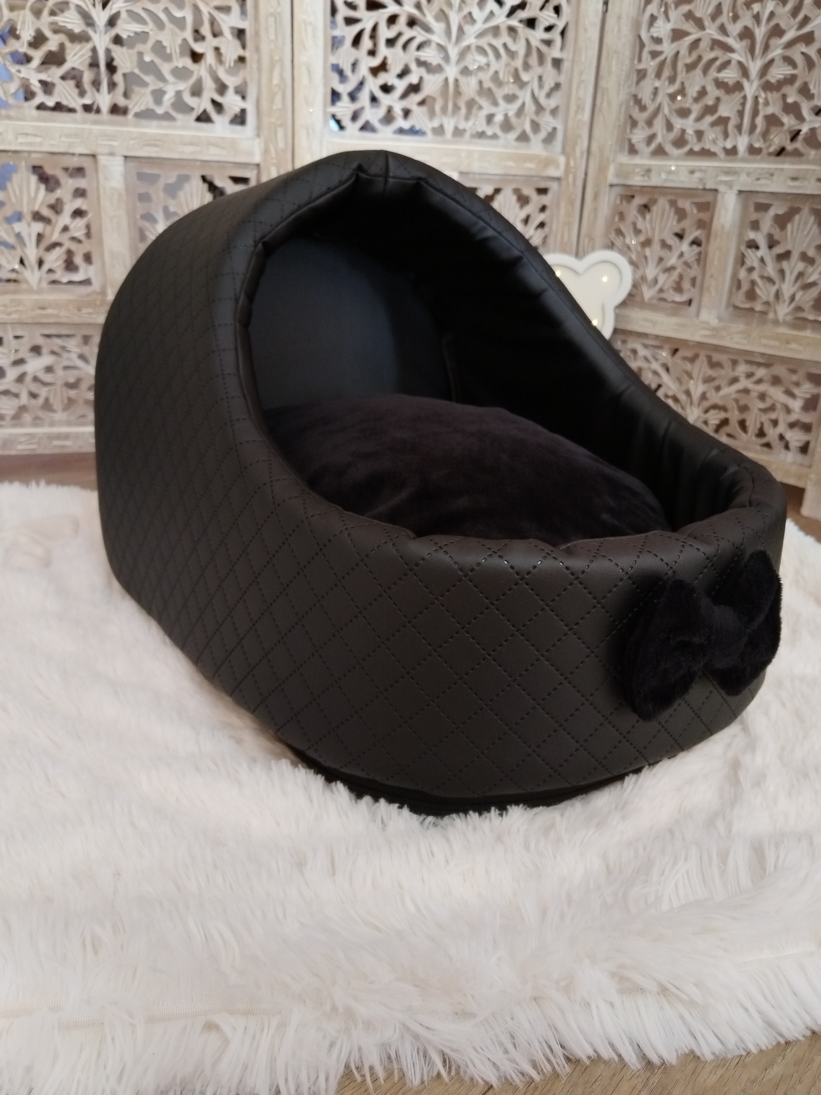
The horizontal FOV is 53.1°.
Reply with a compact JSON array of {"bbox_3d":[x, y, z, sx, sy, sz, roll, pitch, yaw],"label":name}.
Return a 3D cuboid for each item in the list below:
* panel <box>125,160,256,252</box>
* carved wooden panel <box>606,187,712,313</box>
[{"bbox_3d":[-0.309,-0.456,1.190,0.186,0.186,0.015,-3,24,-14],"label":"panel"},{"bbox_3d":[0.392,-0.477,1.323,0.186,0.186,0.015,22,29,38],"label":"carved wooden panel"}]

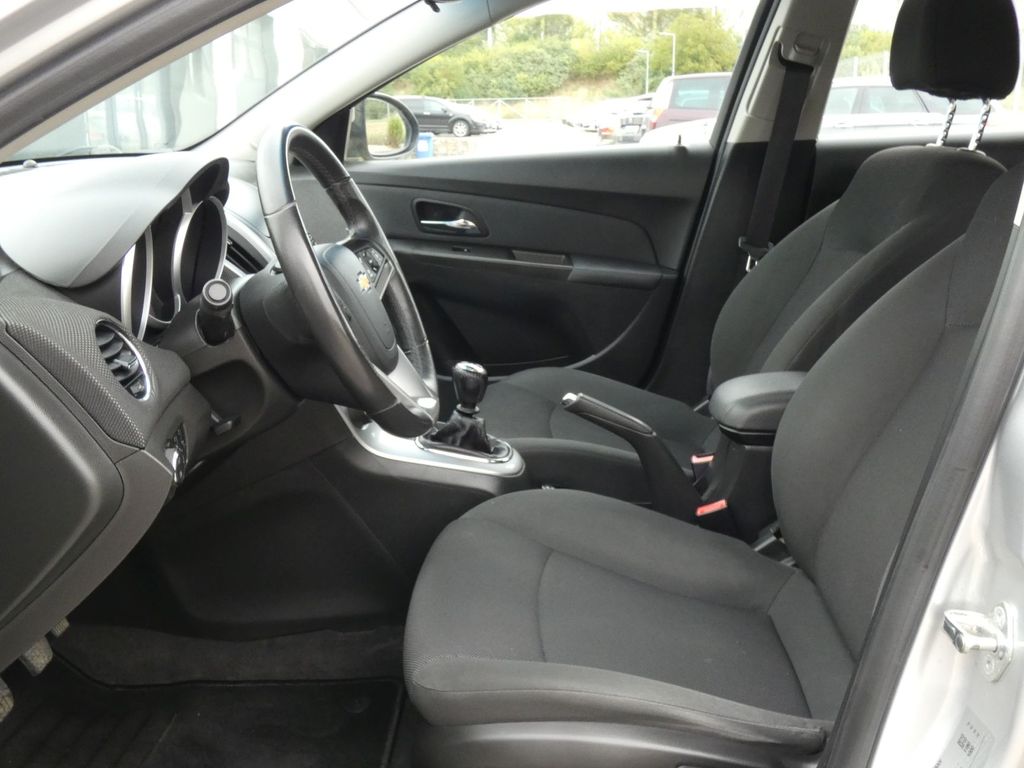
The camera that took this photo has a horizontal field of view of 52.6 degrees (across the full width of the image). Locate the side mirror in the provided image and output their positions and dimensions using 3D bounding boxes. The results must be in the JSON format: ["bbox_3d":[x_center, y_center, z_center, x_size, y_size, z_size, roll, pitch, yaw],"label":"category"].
[{"bbox_3d":[-0.290,-0.585,2.333,0.100,0.150,0.190,6,16,20],"label":"side mirror"}]

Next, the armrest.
[{"bbox_3d":[0.421,0.032,1.522,0.260,0.070,0.160,1,16,2],"label":"armrest"}]

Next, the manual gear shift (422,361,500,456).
[{"bbox_3d":[-0.070,0.032,1.544,0.108,0.140,0.100,1,16,2],"label":"manual gear shift"}]

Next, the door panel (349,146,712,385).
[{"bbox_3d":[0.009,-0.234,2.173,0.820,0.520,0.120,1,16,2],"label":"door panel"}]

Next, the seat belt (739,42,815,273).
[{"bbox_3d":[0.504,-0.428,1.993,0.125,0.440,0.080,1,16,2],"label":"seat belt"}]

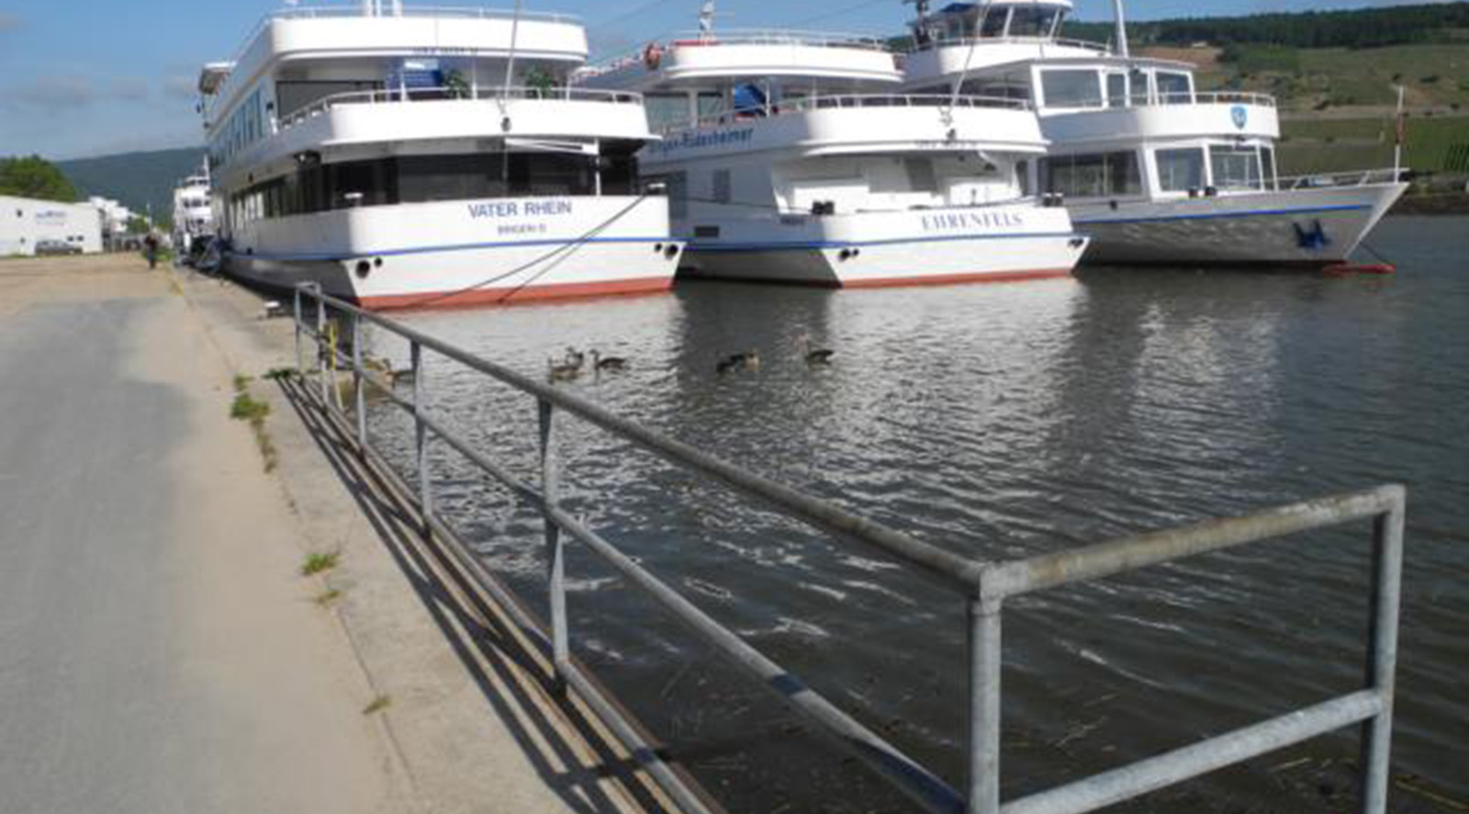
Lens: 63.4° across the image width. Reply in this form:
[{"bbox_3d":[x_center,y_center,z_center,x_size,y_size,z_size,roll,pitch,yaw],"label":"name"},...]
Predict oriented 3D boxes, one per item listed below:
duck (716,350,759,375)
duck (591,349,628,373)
[{"bbox_3d":[0.049,-0.581,15.140,0.520,0.280,0.210,-1,9,0],"label":"duck"},{"bbox_3d":[-1.646,-0.611,15.588,0.460,0.270,0.190,-2,9,-6],"label":"duck"}]

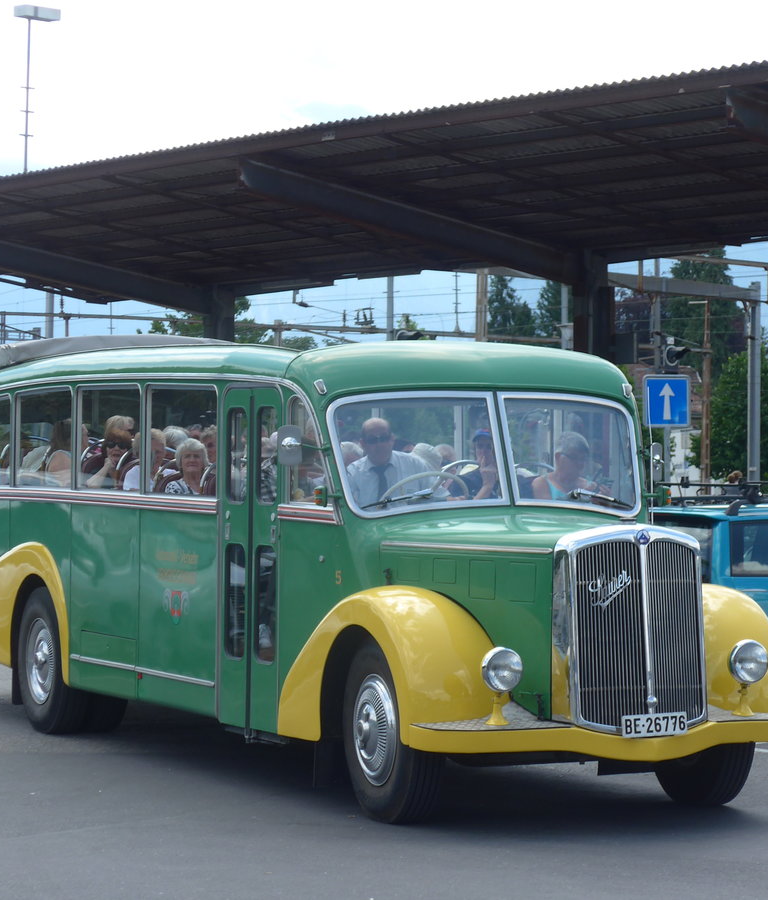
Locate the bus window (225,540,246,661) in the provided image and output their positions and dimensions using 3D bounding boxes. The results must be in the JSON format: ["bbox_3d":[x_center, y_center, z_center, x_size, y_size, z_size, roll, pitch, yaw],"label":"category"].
[{"bbox_3d":[-0.814,0.843,18.848,0.050,0.650,0.340,0,0,-24],"label":"bus window"}]

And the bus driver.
[{"bbox_3d":[0.078,0.463,18.747,0.560,1.300,0.850,0,0,-24],"label":"bus driver"}]

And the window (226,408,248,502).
[{"bbox_3d":[-0.829,0.026,19.232,0.050,0.550,0.350,0,0,-24],"label":"window"}]

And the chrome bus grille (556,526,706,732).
[{"bbox_3d":[1.285,0.907,17.084,0.770,1.040,0.310,0,0,-24],"label":"chrome bus grille"}]

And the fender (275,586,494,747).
[{"bbox_3d":[0.021,1.131,17.843,0.600,0.870,1.800,0,0,-24],"label":"fender"}]

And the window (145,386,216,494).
[{"bbox_3d":[-1.201,-0.060,20.084,0.060,0.660,1.210,0,0,-24],"label":"window"}]

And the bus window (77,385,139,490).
[{"bbox_3d":[-1.702,-0.078,20.871,0.050,0.643,1.176,0,0,-24],"label":"bus window"}]

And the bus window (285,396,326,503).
[{"bbox_3d":[-0.405,-0.002,18.336,0.070,0.600,0.420,0,1,-39],"label":"bus window"}]

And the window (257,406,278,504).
[{"bbox_3d":[-0.641,0.029,18.801,0.050,0.560,0.340,0,0,-24],"label":"window"}]

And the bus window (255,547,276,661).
[{"bbox_3d":[-0.631,0.841,18.432,0.050,0.624,0.326,0,0,-24],"label":"bus window"}]

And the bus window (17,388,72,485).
[{"bbox_3d":[-2.209,-0.076,22.024,0.050,0.616,1.183,0,0,-24],"label":"bus window"}]

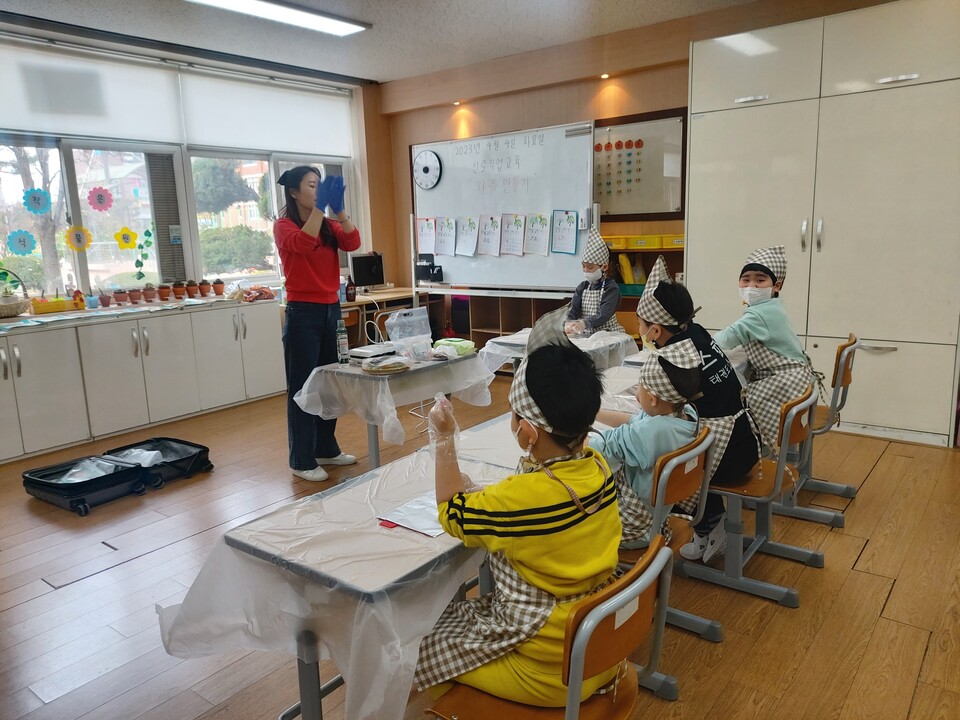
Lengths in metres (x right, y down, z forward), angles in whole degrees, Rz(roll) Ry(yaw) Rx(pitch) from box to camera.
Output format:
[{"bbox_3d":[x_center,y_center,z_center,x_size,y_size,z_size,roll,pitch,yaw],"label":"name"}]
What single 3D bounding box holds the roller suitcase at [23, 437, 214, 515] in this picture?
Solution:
[{"bbox_3d":[-1.920,0.607,3.701,0.500,0.156,0.780,7,14,38],"label":"roller suitcase"}]

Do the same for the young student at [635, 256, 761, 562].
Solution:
[{"bbox_3d":[0.759,0.187,2.509,0.380,1.090,0.550,-11,14,-40],"label":"young student"}]

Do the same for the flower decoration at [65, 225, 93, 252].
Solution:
[{"bbox_3d":[-2.798,-0.842,4.843,0.010,0.180,0.177,7,14,37],"label":"flower decoration"}]

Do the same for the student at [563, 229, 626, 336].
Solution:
[{"bbox_3d":[0.627,-0.117,3.857,0.360,1.170,0.450,7,14,39],"label":"student"}]

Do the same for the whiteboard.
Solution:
[{"bbox_3d":[0.118,-1.201,5.626,1.800,1.200,0.050,7,14,38],"label":"whiteboard"}]

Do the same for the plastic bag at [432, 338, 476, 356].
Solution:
[{"bbox_3d":[-0.141,-0.077,3.797,0.200,0.070,0.140,7,14,38],"label":"plastic bag"}]

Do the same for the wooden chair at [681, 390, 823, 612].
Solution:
[{"bbox_3d":[0.939,0.423,2.417,0.415,0.660,0.385,7,14,37],"label":"wooden chair"}]

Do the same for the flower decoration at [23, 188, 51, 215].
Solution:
[{"bbox_3d":[-2.947,-1.056,4.618,0.010,0.174,0.169,7,14,37],"label":"flower decoration"}]

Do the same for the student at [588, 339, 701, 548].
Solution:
[{"bbox_3d":[0.389,0.378,1.976,0.460,0.920,0.370,8,15,43],"label":"student"}]

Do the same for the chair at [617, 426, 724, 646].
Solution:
[{"bbox_3d":[0.476,0.545,2.123,0.460,0.714,0.390,7,14,38],"label":"chair"}]

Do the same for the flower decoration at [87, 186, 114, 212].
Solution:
[{"bbox_3d":[-2.696,-1.140,4.931,0.010,0.170,0.175,7,14,37],"label":"flower decoration"}]

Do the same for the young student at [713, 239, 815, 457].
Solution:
[{"bbox_3d":[1.301,0.064,3.232,0.480,1.180,0.380,2,12,18],"label":"young student"}]

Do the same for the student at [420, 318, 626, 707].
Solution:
[{"bbox_3d":[0.060,0.434,1.343,0.380,1.050,0.480,-11,14,-40],"label":"student"}]

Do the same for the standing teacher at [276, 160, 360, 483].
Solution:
[{"bbox_3d":[-0.842,-0.187,3.727,0.430,1.630,0.440,4,12,27],"label":"standing teacher"}]

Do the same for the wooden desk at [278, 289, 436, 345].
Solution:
[{"bbox_3d":[-1.075,-0.213,6.306,0.730,0.721,1.280,7,14,38],"label":"wooden desk"}]

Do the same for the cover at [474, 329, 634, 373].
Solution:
[{"bbox_3d":[0.433,-0.035,4.072,0.720,0.210,0.560,7,14,38],"label":"cover"}]

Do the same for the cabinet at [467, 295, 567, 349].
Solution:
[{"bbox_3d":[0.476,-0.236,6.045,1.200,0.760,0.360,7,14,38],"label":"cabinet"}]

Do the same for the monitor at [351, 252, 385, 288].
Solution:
[{"bbox_3d":[-1.067,-0.821,6.576,0.370,0.360,0.170,-10,13,-35],"label":"monitor"}]

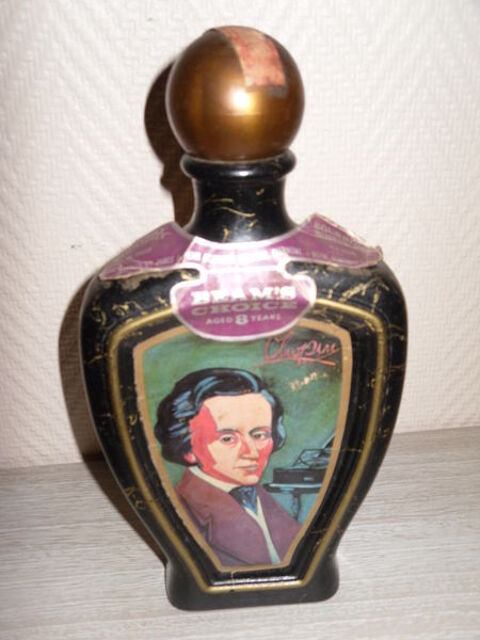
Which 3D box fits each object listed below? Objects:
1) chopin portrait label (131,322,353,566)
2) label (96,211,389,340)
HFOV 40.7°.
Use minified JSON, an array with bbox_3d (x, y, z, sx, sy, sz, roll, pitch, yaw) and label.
[{"bbox_3d":[0.004,0.059,0.287,0.088,0.140,0.010,-3,28,-2],"label":"chopin portrait label"},{"bbox_3d":[0.002,-0.018,0.265,0.121,0.042,0.037,-3,28,-2],"label":"label"}]

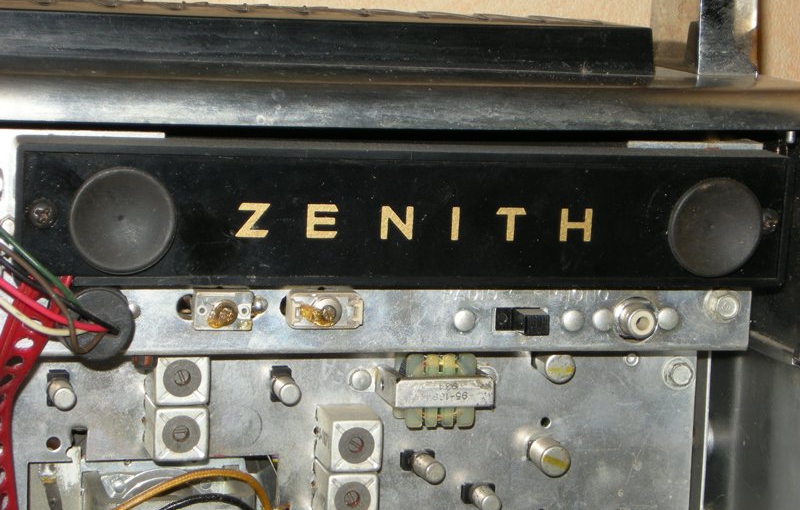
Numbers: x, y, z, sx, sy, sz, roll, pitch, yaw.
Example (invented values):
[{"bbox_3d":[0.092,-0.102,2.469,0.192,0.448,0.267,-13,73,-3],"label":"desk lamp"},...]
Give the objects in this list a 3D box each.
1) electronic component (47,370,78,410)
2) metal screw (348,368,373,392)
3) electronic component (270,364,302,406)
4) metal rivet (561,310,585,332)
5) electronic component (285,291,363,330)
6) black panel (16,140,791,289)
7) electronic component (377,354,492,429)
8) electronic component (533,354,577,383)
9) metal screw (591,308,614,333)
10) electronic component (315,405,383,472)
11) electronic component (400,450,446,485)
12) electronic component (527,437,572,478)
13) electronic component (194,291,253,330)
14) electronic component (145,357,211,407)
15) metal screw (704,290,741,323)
[{"bbox_3d":[-0.085,0.035,0.590,0.006,0.017,0.009,0,98,-13],"label":"electronic component"},{"bbox_3d":[-0.011,0.035,0.655,0.006,0.002,0.006,0,99,-15],"label":"metal screw"},{"bbox_3d":[-0.032,0.037,0.647,0.006,0.012,0.009,0,99,-15],"label":"electronic component"},{"bbox_3d":[0.051,0.019,0.693,0.006,0.003,0.006,0,100,-16],"label":"metal rivet"},{"bbox_3d":[-0.020,0.014,0.627,0.020,0.008,0.010,0,99,-15],"label":"electronic component"},{"bbox_3d":[0.002,-0.010,0.591,0.196,0.018,0.034,0,98,-13],"label":"black panel"},{"bbox_3d":[0.009,0.034,0.610,0.026,0.021,0.019,0,98,-13],"label":"electronic component"},{"bbox_3d":[0.044,0.031,0.665,0.008,0.012,0.008,0,99,-15],"label":"electronic component"},{"bbox_3d":[0.052,0.017,0.604,0.006,0.003,0.006,0,98,-13],"label":"metal screw"},{"bbox_3d":[-0.014,0.051,0.651,0.014,0.017,0.015,0,99,-15],"label":"electronic component"},{"bbox_3d":[0.007,0.056,0.615,0.009,0.018,0.006,0,98,-13],"label":"electronic component"},{"bbox_3d":[0.040,0.054,0.626,0.008,0.011,0.008,0,98,-13],"label":"electronic component"},{"bbox_3d":[-0.047,0.014,0.620,0.015,0.008,0.011,0,99,-15],"label":"electronic component"},{"bbox_3d":[-0.060,0.032,0.636,0.014,0.017,0.015,0,99,-15],"label":"electronic component"},{"bbox_3d":[0.083,0.013,0.609,0.009,0.005,0.009,0,98,-13],"label":"metal screw"}]

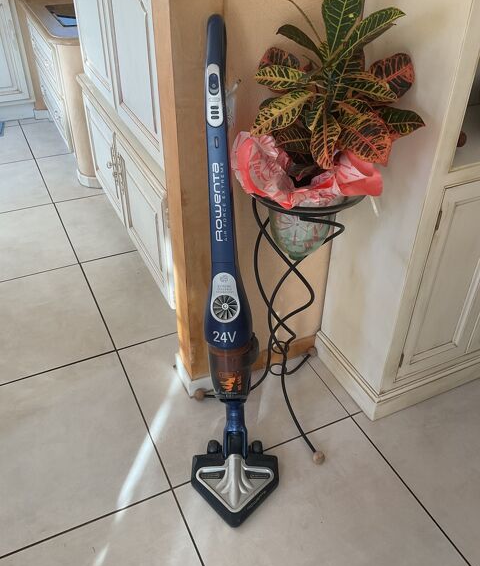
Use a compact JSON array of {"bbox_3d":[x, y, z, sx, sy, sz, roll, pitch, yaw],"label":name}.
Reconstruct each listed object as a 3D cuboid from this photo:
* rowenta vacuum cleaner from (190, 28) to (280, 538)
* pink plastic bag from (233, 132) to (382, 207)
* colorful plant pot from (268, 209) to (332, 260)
[{"bbox_3d":[-0.004,0.049,1.244,0.250,1.145,0.430,0,37,-1],"label":"rowenta vacuum cleaner"},{"bbox_3d":[0.143,-0.264,1.252,0.340,0.140,0.280,0,37,-1],"label":"pink plastic bag"},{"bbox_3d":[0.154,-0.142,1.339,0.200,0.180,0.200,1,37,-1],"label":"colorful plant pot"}]

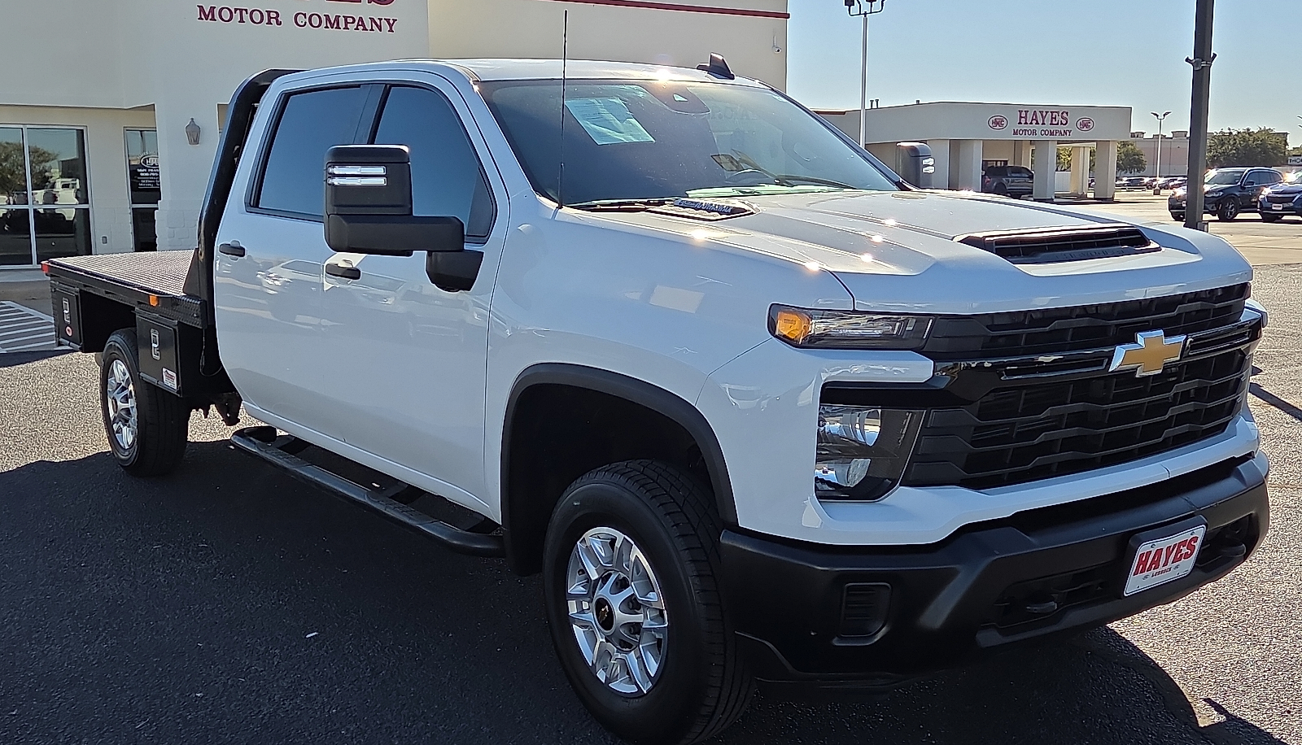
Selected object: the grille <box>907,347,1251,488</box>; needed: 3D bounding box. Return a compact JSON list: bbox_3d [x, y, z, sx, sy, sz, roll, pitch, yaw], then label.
[{"bbox_3d":[1.231,0.101,3.442,1.500,0.230,0.170,-8,13,-38],"label":"grille"}]

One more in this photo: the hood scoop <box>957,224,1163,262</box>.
[{"bbox_3d":[1.115,-0.348,3.511,0.710,0.085,0.170,-8,13,-38],"label":"hood scoop"}]

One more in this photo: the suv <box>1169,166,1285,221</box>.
[{"bbox_3d":[18.851,-5.901,42.962,4.750,1.730,1.920,-9,12,-42],"label":"suv"}]

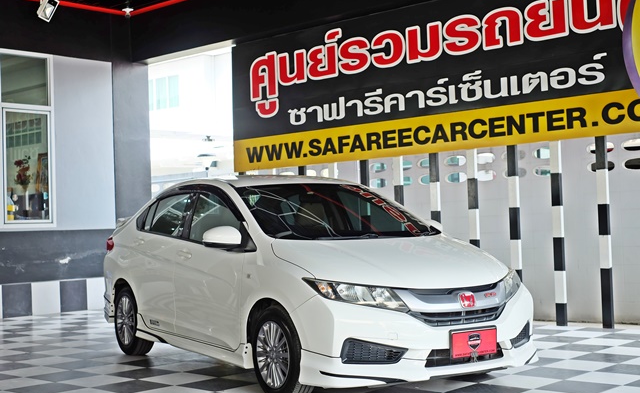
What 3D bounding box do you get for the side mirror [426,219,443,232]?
[{"bbox_3d":[0.828,0.263,7.222,0.250,0.165,0.150,-1,-2,-31],"label":"side mirror"}]

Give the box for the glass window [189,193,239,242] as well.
[{"bbox_3d":[-0.729,0.156,6.766,0.080,0.430,0.930,22,-13,-29],"label":"glass window"}]

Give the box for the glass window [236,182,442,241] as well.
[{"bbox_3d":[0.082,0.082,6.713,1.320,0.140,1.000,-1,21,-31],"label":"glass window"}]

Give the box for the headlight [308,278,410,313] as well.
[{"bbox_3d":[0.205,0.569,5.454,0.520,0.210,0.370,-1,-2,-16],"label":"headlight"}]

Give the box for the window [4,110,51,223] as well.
[{"bbox_3d":[-3.738,-0.382,12.085,0.080,1.450,0.680,-3,-2,42],"label":"window"}]

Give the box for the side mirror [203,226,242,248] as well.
[{"bbox_3d":[-0.624,0.264,6.204,0.250,0.155,0.160,-1,-2,-31],"label":"side mirror"}]

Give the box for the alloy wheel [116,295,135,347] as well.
[{"bbox_3d":[-1.591,1.063,8.062,0.170,0.425,0.425,-1,-2,-31],"label":"alloy wheel"}]

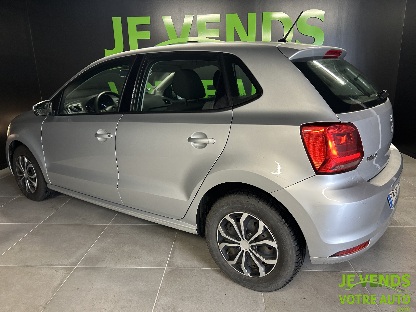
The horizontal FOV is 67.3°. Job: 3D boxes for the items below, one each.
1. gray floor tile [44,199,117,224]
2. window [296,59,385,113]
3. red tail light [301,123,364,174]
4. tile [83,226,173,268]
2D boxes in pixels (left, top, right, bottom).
[{"bbox_3d":[-1.126,0.517,2.975,0.600,0.010,0.600,0,15,4],"label":"gray floor tile"},{"bbox_3d":[0.920,-0.481,1.984,0.440,0.120,1.200,51,36,13],"label":"window"},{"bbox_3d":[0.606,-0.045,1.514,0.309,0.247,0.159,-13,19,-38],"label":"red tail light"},{"bbox_3d":[-0.559,0.667,2.356,0.600,0.010,0.600,0,15,4],"label":"tile"}]

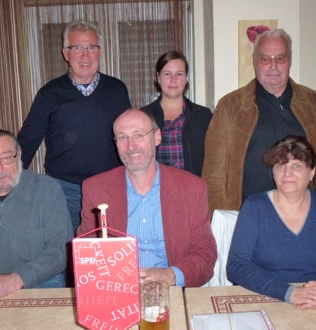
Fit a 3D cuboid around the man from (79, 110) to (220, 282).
[{"bbox_3d":[-0.055,0.460,1.380,0.580,1.320,0.740,-2,9,0],"label":"man"}]

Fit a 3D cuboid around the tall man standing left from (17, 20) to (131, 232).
[{"bbox_3d":[-0.385,0.190,1.930,0.580,1.760,0.360,-3,9,-9],"label":"tall man standing left"}]

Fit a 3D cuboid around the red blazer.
[{"bbox_3d":[-0.050,0.300,1.465,0.550,0.610,0.420,-2,9,0],"label":"red blazer"}]

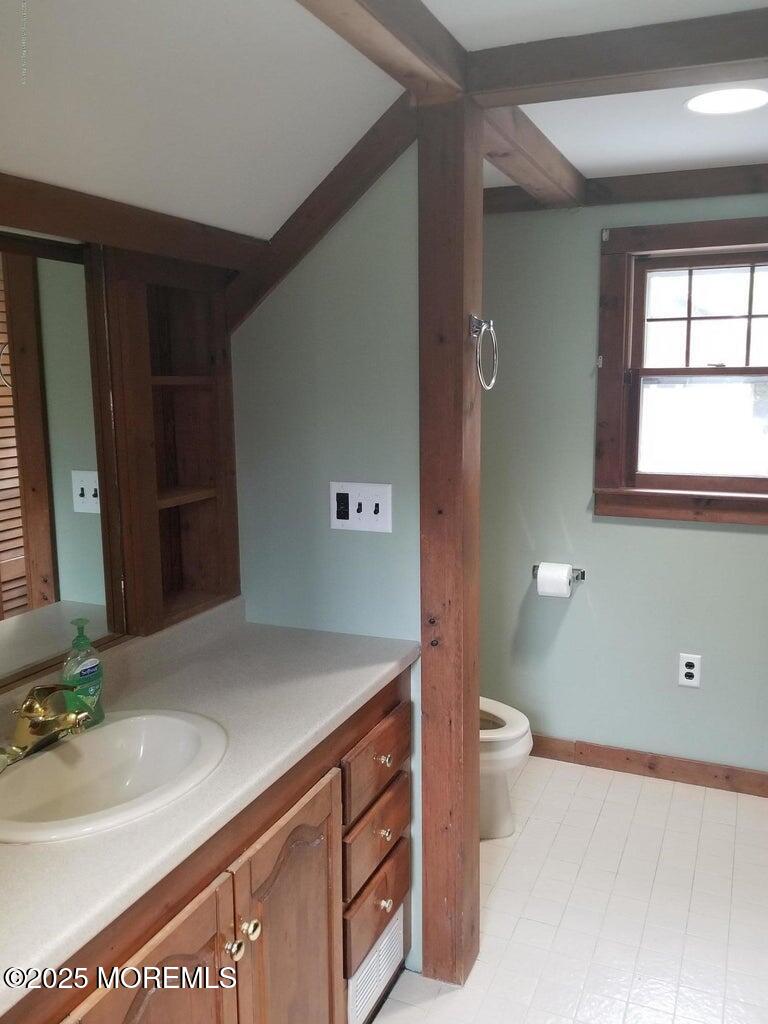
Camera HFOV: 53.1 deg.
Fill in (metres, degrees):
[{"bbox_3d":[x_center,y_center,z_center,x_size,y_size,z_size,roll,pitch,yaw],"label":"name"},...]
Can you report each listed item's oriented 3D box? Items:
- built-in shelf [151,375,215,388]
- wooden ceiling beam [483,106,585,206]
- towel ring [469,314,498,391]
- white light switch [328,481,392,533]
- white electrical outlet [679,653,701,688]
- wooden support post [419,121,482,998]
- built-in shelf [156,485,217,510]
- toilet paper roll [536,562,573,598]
[{"bbox_3d":[-0.500,-0.298,1.748,0.120,0.020,0.220,4,11,24],"label":"built-in shelf"},{"bbox_3d":[0.391,-0.975,2.086,0.108,0.090,0.980,4,11,24],"label":"wooden ceiling beam"},{"bbox_3d":[0.218,-0.342,1.658,0.052,0.160,0.152,4,11,24],"label":"towel ring"},{"bbox_3d":[-0.052,-0.010,1.782,0.161,0.113,0.016,4,11,24],"label":"white light switch"},{"bbox_3d":[1.091,0.567,2.741,0.070,0.115,0.010,4,11,24],"label":"white electrical outlet"},{"bbox_3d":[0.159,0.156,1.790,0.106,2.030,0.122,4,11,24],"label":"wooden support post"},{"bbox_3d":[-0.499,-0.034,1.790,0.120,0.020,0.220,4,11,24],"label":"built-in shelf"},{"bbox_3d":[0.629,0.251,2.818,0.105,0.120,0.120,4,11,24],"label":"toilet paper roll"}]

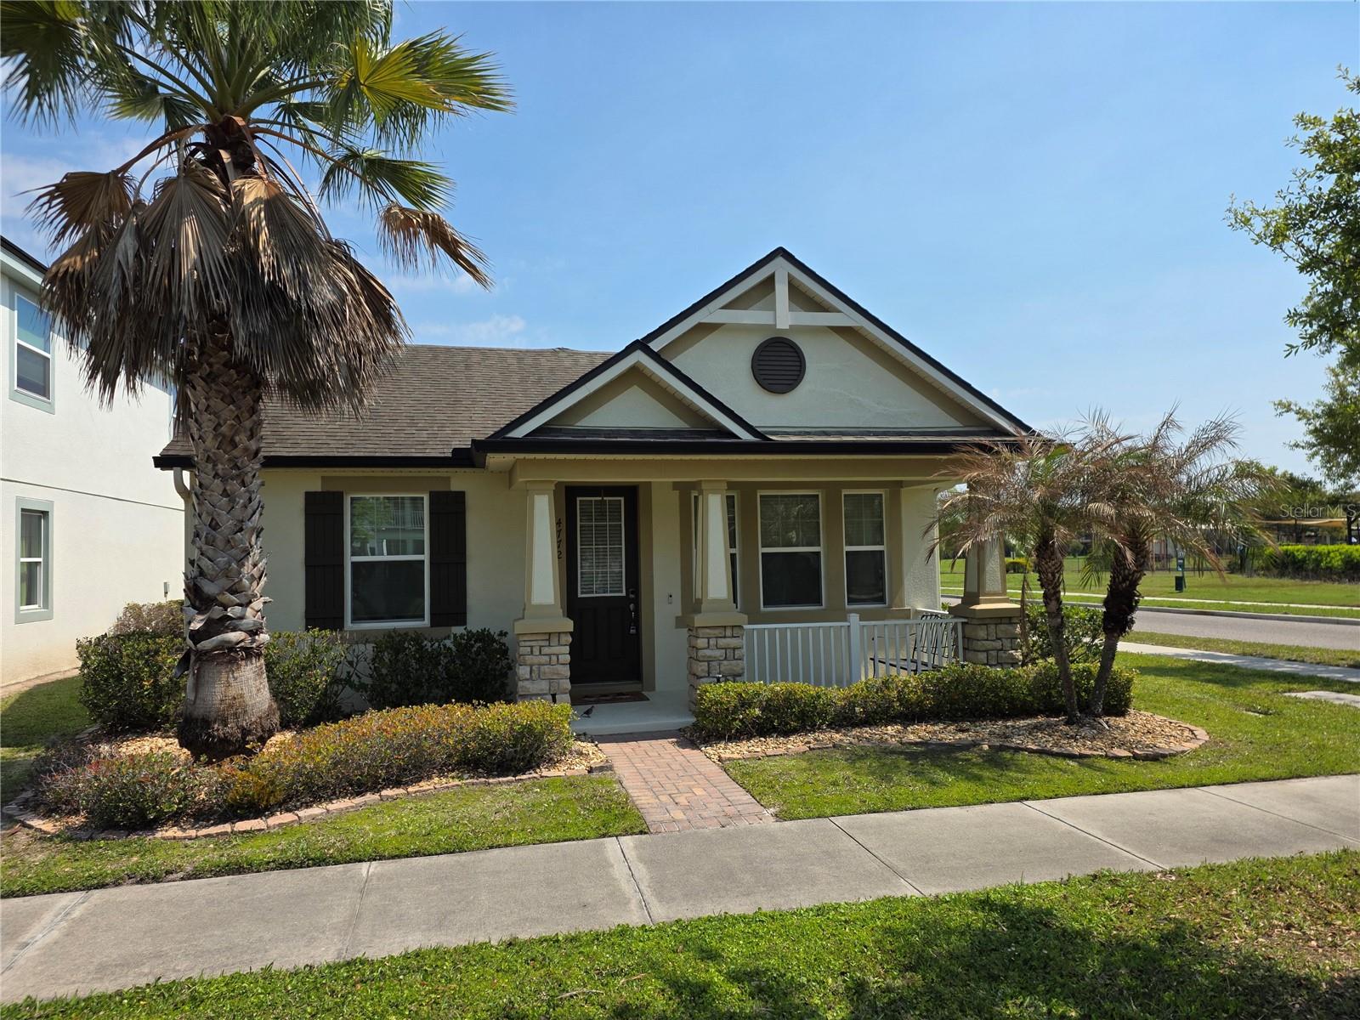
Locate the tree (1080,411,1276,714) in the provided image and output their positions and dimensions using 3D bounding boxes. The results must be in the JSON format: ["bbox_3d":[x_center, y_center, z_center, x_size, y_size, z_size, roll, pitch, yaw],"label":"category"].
[{"bbox_3d":[5.206,0.550,9.450,1.980,3.150,1.900,-1,-3,-11],"label":"tree"}]

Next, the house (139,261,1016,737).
[{"bbox_3d":[-1.774,0.135,15.675,9.700,4.950,13.800,-1,-3,-11],"label":"house"}]

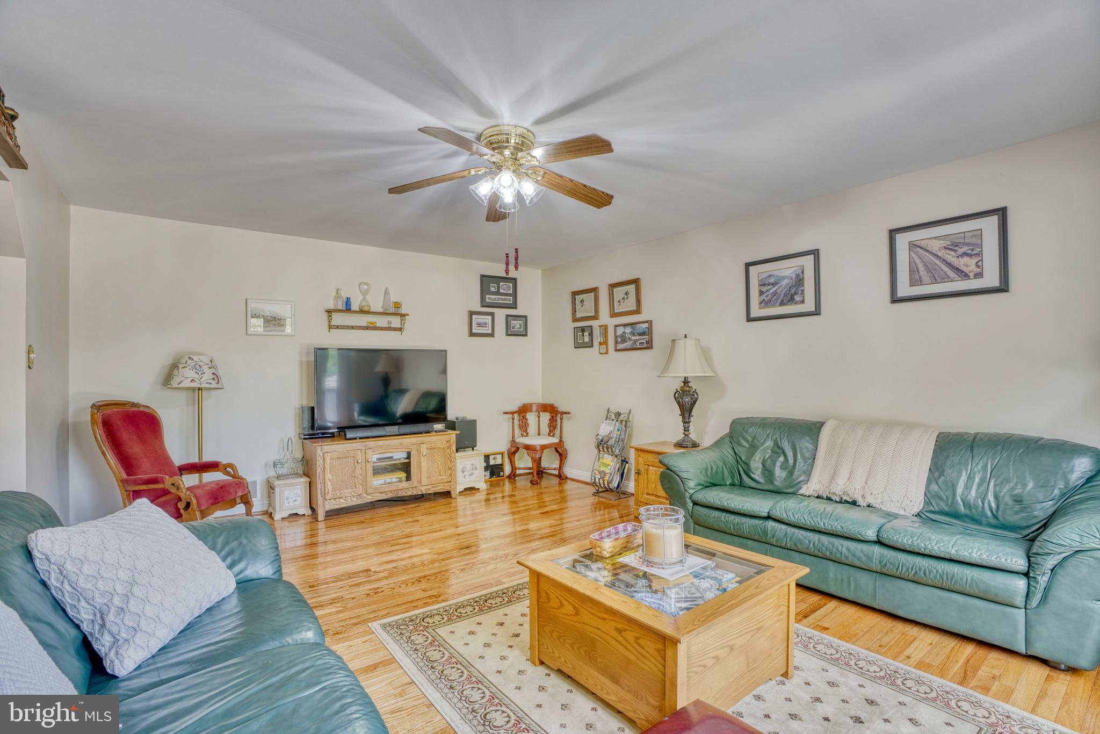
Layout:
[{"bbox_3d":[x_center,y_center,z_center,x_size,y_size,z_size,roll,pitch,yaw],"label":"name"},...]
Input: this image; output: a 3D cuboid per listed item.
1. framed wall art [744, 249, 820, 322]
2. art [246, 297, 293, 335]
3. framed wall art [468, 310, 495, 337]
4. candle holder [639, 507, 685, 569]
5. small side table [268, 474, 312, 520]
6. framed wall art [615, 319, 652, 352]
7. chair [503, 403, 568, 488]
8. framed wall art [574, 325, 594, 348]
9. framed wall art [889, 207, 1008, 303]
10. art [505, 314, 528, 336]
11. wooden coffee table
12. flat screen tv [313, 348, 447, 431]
[{"bbox_3d":[1.718,-0.590,3.638,0.030,0.466,0.556,0,0,-39],"label":"framed wall art"},{"bbox_3d":[-2.309,-0.406,4.047,0.351,0.291,0.023,0,0,-36],"label":"art"},{"bbox_3d":[-0.758,-0.476,5.450,0.327,0.282,0.025,0,0,-35],"label":"framed wall art"},{"bbox_3d":[0.471,0.704,2.046,0.188,0.195,0.188,0,0,0],"label":"candle holder"},{"bbox_3d":[-2.115,1.060,3.990,0.269,0.279,0.255,0,0,-36],"label":"small side table"},{"bbox_3d":[0.808,-0.298,4.778,0.025,0.279,0.481,0,0,-39],"label":"framed wall art"},{"bbox_3d":[-0.137,0.797,5.212,0.711,0.794,0.595,0,0,5],"label":"chair"},{"bbox_3d":[0.345,-0.304,5.007,0.021,0.223,0.294,0,0,-36],"label":"framed wall art"},{"bbox_3d":[2.109,-0.576,2.610,0.028,0.421,0.504,0,0,-36],"label":"framed wall art"},{"bbox_3d":[-0.384,-0.479,5.709,0.303,0.246,0.025,0,0,-35],"label":"art"},{"bbox_3d":[0.455,1.027,2.000,0.850,0.450,0.820,0,0,-38],"label":"wooden coffee table"},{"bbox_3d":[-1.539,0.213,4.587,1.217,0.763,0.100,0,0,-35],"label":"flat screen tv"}]

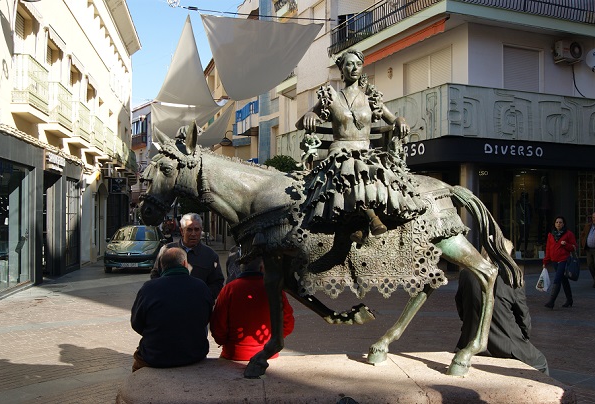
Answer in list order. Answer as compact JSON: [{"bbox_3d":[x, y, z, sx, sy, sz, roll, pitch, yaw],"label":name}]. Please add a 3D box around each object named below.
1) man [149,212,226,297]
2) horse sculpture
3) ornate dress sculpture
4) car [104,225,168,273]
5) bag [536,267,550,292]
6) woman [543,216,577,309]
[{"bbox_3d":[-0.860,0.950,4.800,0.570,1.700,0.360,0,-1,-13],"label":"man"},{"bbox_3d":[0.260,0.310,4.180,2.660,1.710,0.660,0,-1,-4],"label":"horse sculpture"},{"bbox_3d":[0.430,-0.380,4.080,0.880,1.330,0.720,0,-1,-10],"label":"ornate dress sculpture"},{"bbox_3d":[-5.360,1.530,20.300,1.700,1.430,3.830,0,-1,-9],"label":"car"},{"bbox_3d":[4.580,1.430,11.250,0.270,0.460,0.150,-1,-1,30],"label":"bag"},{"bbox_3d":[4.830,1.115,11.200,0.660,1.680,0.560,1,-1,-40],"label":"woman"}]

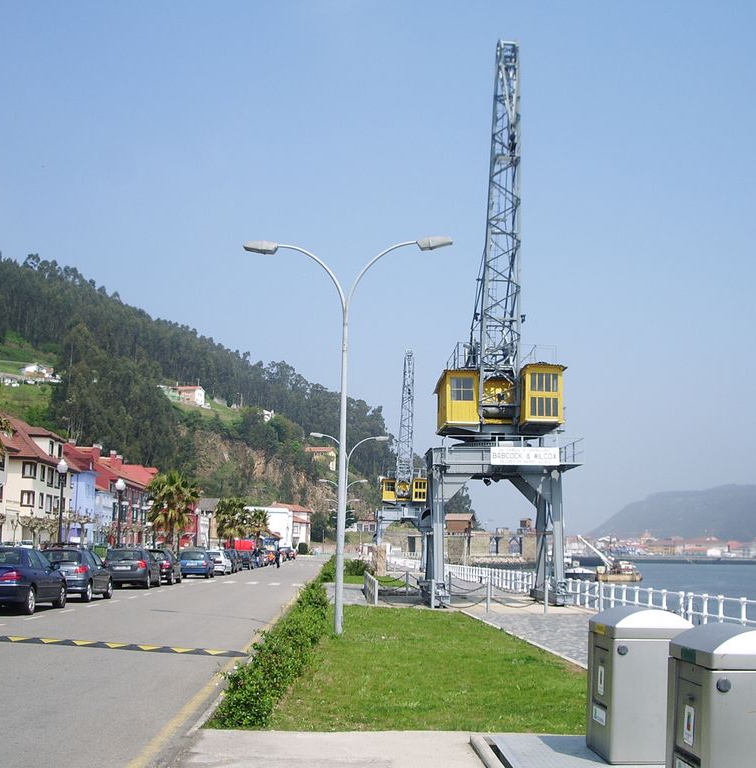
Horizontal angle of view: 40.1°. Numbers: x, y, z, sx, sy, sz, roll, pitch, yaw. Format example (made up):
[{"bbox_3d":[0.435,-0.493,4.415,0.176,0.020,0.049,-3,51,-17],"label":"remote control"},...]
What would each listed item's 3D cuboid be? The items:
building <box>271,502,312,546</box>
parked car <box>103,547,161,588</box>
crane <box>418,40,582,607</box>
[{"bbox_3d":[-17.754,30.708,212.325,9.500,10.400,10.000,1,-9,-2],"label":"building"},{"bbox_3d":[-9.293,7.052,39.664,1.691,1.459,4.134,1,-9,-2],"label":"parked car"},{"bbox_3d":[4.004,-1.660,37.517,5.000,18.900,7.400,1,-9,-2],"label":"crane"}]

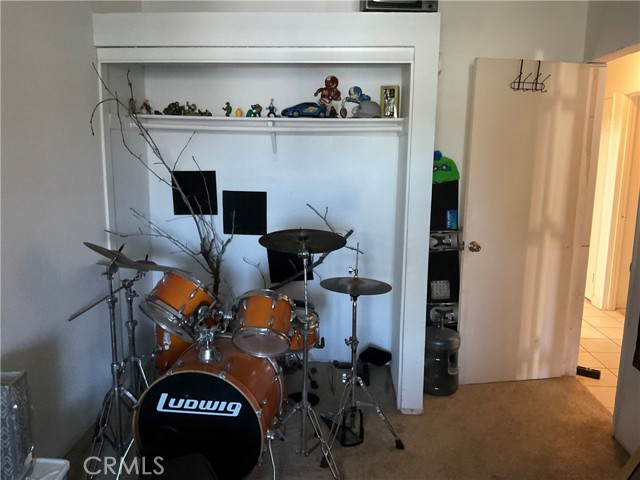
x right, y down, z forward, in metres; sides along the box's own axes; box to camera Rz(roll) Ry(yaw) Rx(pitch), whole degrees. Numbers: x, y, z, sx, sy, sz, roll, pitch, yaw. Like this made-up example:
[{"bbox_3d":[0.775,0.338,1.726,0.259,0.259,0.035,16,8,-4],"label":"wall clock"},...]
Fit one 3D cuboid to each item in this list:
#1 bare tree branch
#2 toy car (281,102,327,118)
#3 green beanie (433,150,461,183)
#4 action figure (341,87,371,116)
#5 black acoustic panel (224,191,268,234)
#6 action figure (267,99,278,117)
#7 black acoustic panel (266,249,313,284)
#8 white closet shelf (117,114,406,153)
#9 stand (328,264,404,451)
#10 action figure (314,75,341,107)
[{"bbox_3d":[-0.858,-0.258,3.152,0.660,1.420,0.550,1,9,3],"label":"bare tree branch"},{"bbox_3d":[-0.094,-0.814,3.364,0.300,0.100,0.125,0,9,-7],"label":"toy car"},{"bbox_3d":[0.779,-0.469,3.496,0.250,0.215,0.130,1,9,4],"label":"green beanie"},{"bbox_3d":[0.235,-0.858,3.358,0.200,0.200,0.110,6,10,28],"label":"action figure"},{"bbox_3d":[-0.516,-0.187,3.688,0.302,0.300,0.025,1,9,3],"label":"black acoustic panel"},{"bbox_3d":[-0.298,-0.827,3.363,0.077,0.125,0.050,1,9,3],"label":"action figure"},{"bbox_3d":[-0.202,0.139,3.723,0.302,0.302,0.025,-5,9,4],"label":"black acoustic panel"},{"bbox_3d":[-0.341,-0.664,3.421,1.700,0.225,0.380,1,9,3],"label":"white closet shelf"},{"bbox_3d":[0.209,0.574,2.719,0.440,0.950,0.460,1,9,3],"label":"stand"},{"bbox_3d":[0.050,-0.898,3.373,0.172,0.270,0.100,3,10,15],"label":"action figure"}]

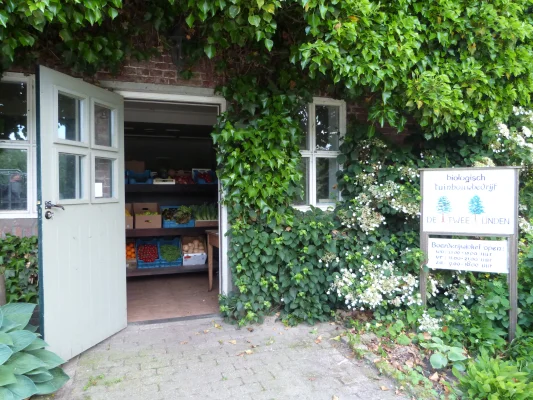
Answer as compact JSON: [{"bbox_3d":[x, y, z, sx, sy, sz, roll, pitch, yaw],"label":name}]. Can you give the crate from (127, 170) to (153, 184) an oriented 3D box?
[{"bbox_3d":[-1.649,-0.297,5.069,0.300,0.110,0.400,0,17,-16],"label":"crate"}]

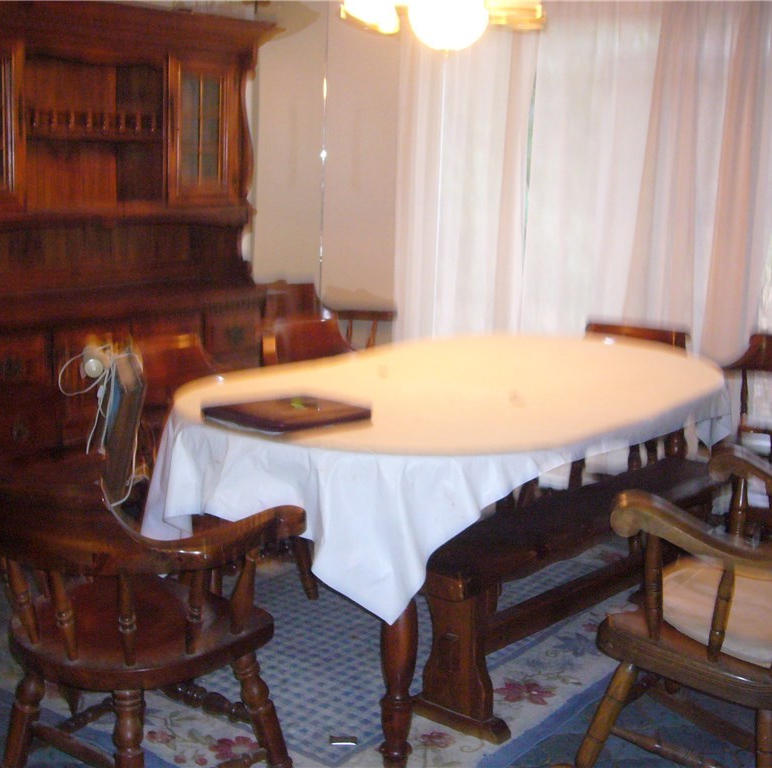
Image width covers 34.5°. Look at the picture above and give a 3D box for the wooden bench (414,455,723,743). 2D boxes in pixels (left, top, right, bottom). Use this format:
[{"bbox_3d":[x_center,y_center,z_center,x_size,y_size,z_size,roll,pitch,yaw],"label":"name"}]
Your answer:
[{"bbox_3d":[0.529,0.558,3.434,0.286,0.440,1.470,10,14,39],"label":"wooden bench"}]

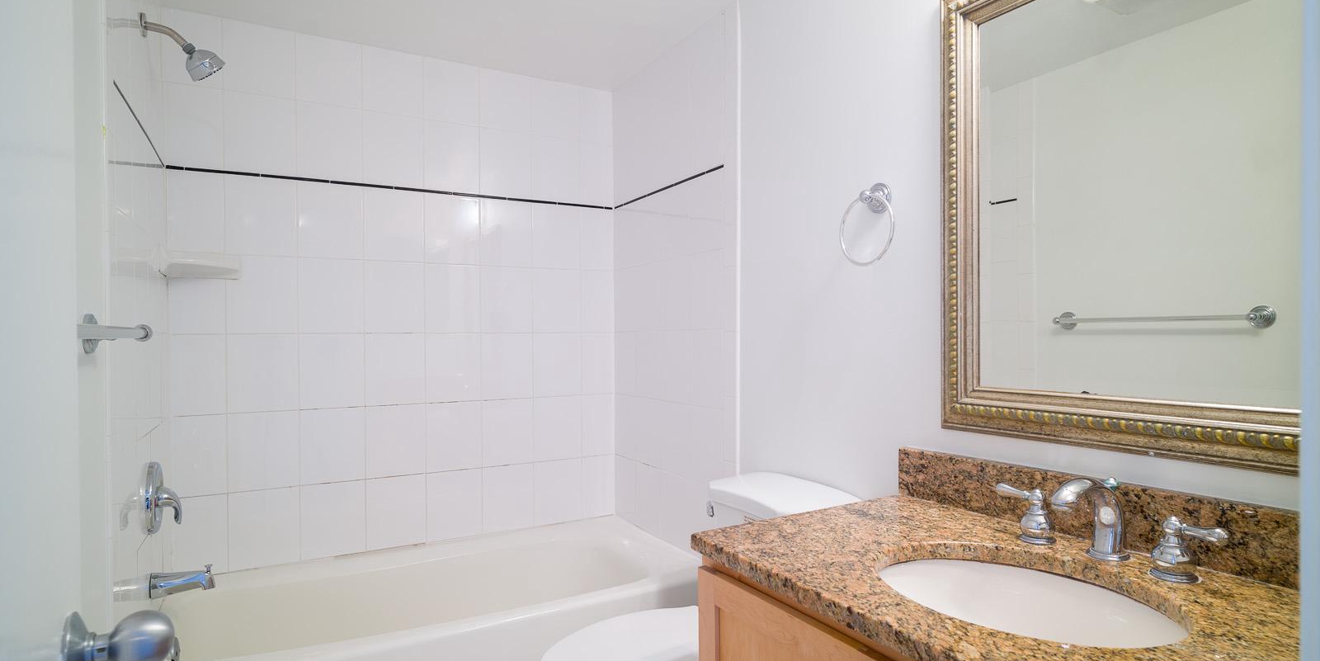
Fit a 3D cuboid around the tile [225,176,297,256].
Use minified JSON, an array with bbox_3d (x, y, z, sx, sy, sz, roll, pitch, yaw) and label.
[{"bbox_3d":[-1.307,-0.369,2.173,0.201,0.257,0.010,0,0,-28],"label":"tile"}]

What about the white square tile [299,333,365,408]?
[{"bbox_3d":[-1.126,0.140,2.269,0.202,0.254,0.010,0,0,-29],"label":"white square tile"}]

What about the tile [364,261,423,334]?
[{"bbox_3d":[-0.944,-0.116,2.354,0.201,0.254,0.010,0,-1,-29],"label":"tile"}]

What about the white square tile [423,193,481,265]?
[{"bbox_3d":[-0.770,-0.374,2.455,0.201,0.257,0.010,0,-1,-29],"label":"white square tile"}]

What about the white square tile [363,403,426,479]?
[{"bbox_3d":[-0.939,0.393,2.349,0.201,0.251,0.010,0,-1,-29],"label":"white square tile"}]

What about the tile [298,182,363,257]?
[{"bbox_3d":[-1.129,-0.372,2.269,0.202,0.254,0.010,0,0,-29],"label":"tile"}]

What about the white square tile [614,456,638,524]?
[{"bbox_3d":[-0.134,0.642,2.682,0.010,0.248,0.178,0,-1,-31],"label":"white square tile"}]

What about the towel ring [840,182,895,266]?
[{"bbox_3d":[0.480,-0.242,1.503,0.064,0.192,0.162,0,0,-29],"label":"towel ring"}]

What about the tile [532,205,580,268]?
[{"bbox_3d":[-0.417,-0.376,2.656,0.200,0.257,0.010,0,-1,-28],"label":"tile"}]

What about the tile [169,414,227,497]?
[{"bbox_3d":[-1.458,0.398,2.085,0.150,0.254,0.010,0,0,-29],"label":"tile"}]

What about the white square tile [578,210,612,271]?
[{"bbox_3d":[-0.261,-0.376,2.741,0.143,0.257,0.010,0,0,-28],"label":"white square tile"}]

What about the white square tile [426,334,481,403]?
[{"bbox_3d":[-0.767,0.138,2.457,0.200,0.253,0.010,0,-1,-28],"label":"white square tile"}]

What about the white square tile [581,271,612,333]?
[{"bbox_3d":[-0.260,-0.119,2.736,0.145,0.253,0.010,0,-1,-28],"label":"white square tile"}]

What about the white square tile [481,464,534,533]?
[{"bbox_3d":[-0.585,0.645,2.558,0.201,0.252,0.010,0,0,-28],"label":"white square tile"}]

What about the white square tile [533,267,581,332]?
[{"bbox_3d":[-0.413,-0.118,2.648,0.201,0.254,0.010,0,-1,-29],"label":"white square tile"}]

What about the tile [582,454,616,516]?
[{"bbox_3d":[-0.252,0.644,2.726,0.145,0.248,0.010,0,-1,-28],"label":"tile"}]

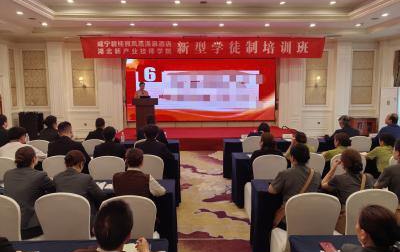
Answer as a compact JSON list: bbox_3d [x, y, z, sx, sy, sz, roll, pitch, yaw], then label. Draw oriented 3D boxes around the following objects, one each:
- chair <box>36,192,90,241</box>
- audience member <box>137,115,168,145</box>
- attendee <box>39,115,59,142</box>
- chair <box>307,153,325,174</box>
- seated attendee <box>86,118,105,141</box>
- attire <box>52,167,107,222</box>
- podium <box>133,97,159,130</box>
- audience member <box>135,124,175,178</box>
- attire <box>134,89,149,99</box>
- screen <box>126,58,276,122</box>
[{"bbox_3d":[-1.151,0.986,2.902,0.460,0.920,0.560,-1,7,-2],"label":"chair"},{"bbox_3d":[-0.891,0.456,5.914,0.540,1.300,0.780,0,6,-2],"label":"audience member"},{"bbox_3d":[-2.736,0.469,5.864,0.520,1.300,0.780,1,6,8],"label":"attendee"},{"bbox_3d":[1.406,0.801,4.348,0.460,0.940,0.560,0,6,-2],"label":"chair"},{"bbox_3d":[-1.850,0.468,5.941,0.520,1.260,0.720,0,6,2],"label":"seated attendee"},{"bbox_3d":[-1.138,0.683,2.998,0.510,0.610,0.460,0,7,4],"label":"attire"},{"bbox_3d":[-1.584,-0.200,9.081,0.710,1.160,0.500,-1,7,-2],"label":"podium"},{"bbox_3d":[-0.662,0.618,4.550,0.560,1.260,0.780,-1,7,-2],"label":"audience member"},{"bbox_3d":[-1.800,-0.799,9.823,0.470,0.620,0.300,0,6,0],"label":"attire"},{"bbox_3d":[0.040,-1.337,11.724,5.640,2.340,0.100,0,6,1],"label":"screen"}]

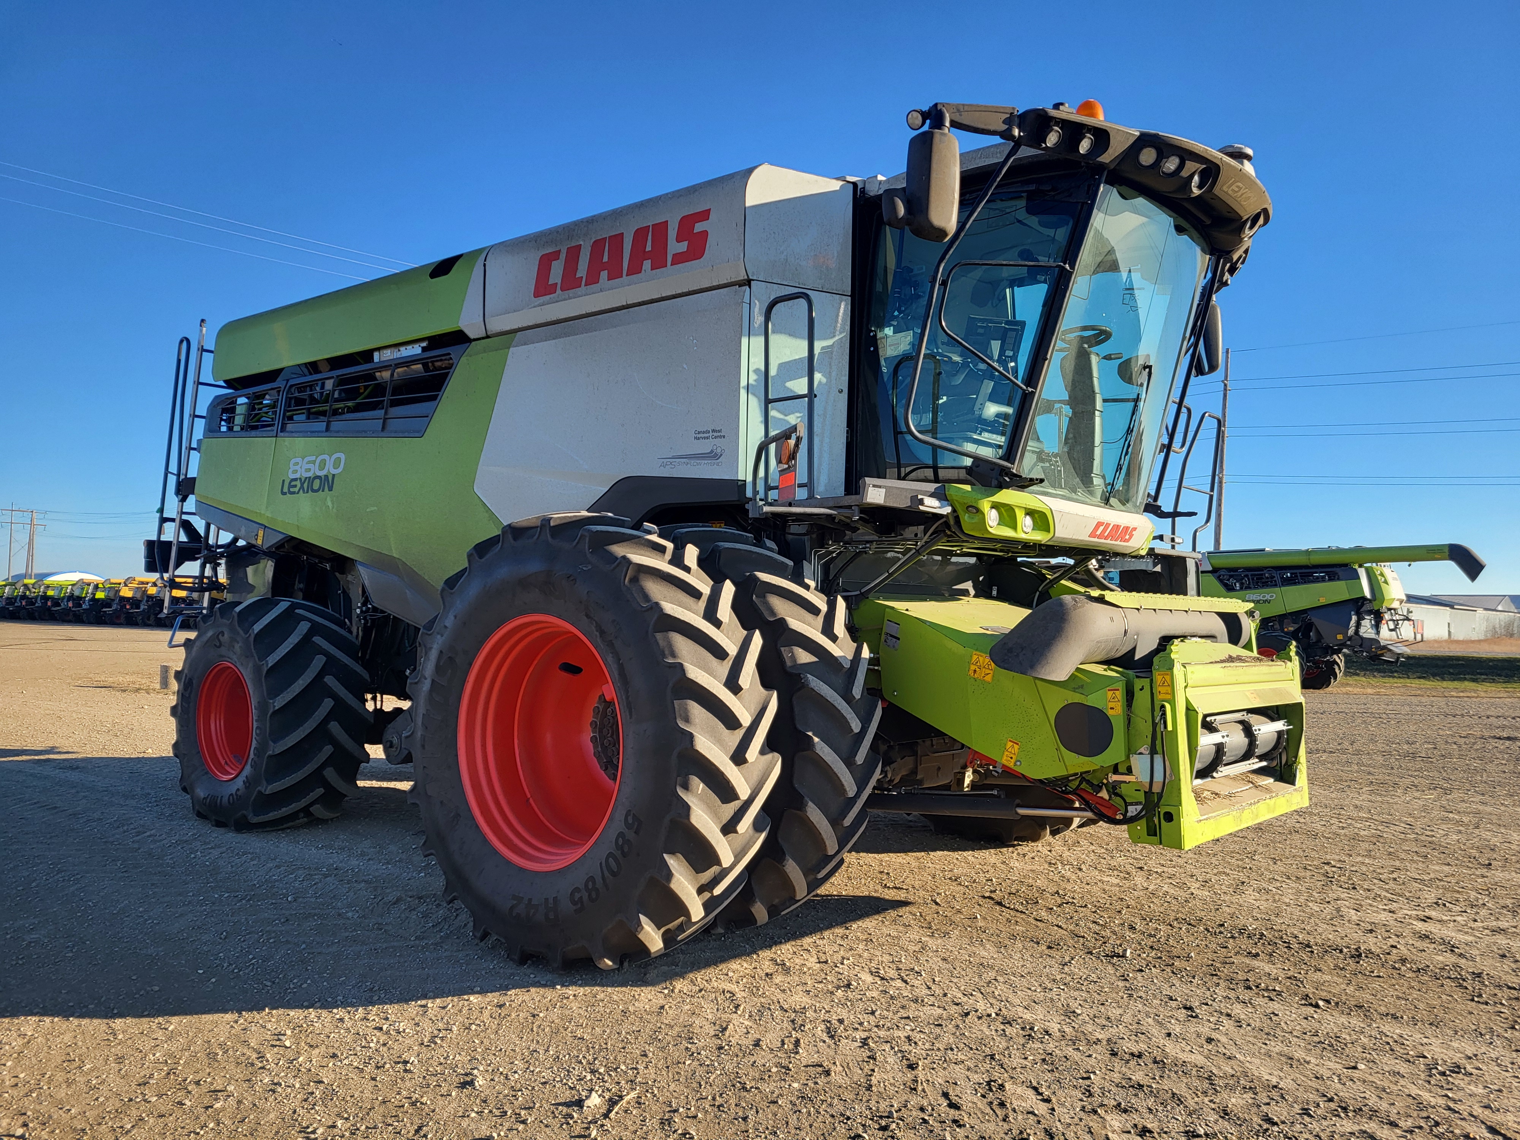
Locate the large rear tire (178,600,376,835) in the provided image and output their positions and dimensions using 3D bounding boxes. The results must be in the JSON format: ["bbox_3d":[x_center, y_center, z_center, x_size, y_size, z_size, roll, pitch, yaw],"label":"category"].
[{"bbox_3d":[-3.504,1.054,8.144,1.620,1.610,0.680,-1,-3,40],"label":"large rear tire"}]

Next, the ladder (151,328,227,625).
[{"bbox_3d":[-5.075,-0.881,10.267,0.600,2.600,0.450,11,4,40],"label":"ladder"}]

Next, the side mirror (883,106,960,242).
[{"bbox_3d":[0.717,-1.747,5.050,0.310,0.560,0.150,2,-3,-22],"label":"side mirror"}]

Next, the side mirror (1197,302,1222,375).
[{"bbox_3d":[2.976,-1.534,7.580,0.130,0.500,0.210,1,-2,7],"label":"side mirror"}]

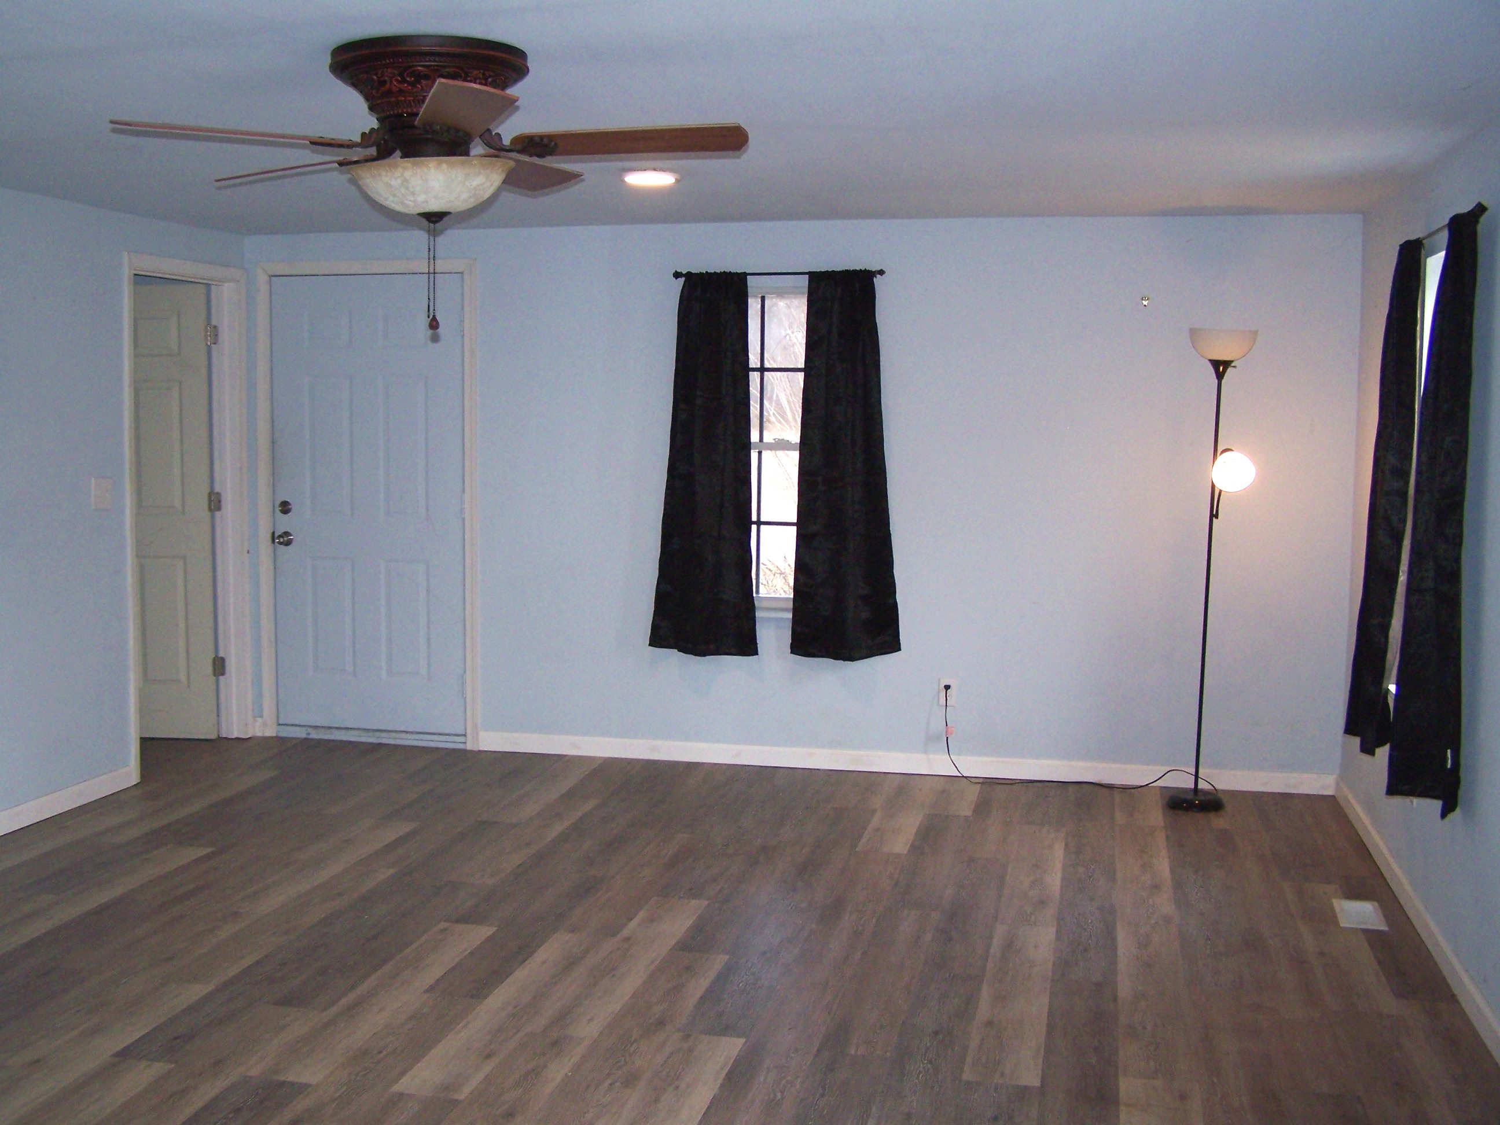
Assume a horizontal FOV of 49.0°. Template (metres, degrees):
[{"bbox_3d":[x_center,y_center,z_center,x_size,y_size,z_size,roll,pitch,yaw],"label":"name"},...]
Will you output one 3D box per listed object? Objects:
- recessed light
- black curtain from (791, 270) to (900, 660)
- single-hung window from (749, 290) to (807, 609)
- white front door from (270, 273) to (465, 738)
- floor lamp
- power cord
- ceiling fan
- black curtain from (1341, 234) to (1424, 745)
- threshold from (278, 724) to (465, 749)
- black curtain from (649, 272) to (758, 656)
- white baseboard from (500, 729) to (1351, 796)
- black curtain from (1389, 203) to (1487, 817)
[{"bbox_3d":[-0.333,-1.266,5.428,0.184,0.025,0.184,1,6,12],"label":"recessed light"},{"bbox_3d":[0.406,-0.390,6.795,0.460,1.610,0.110,1,6,12],"label":"black curtain"},{"bbox_3d":[0.142,-0.467,6.953,0.750,1.350,0.100,1,6,12],"label":"single-hung window"},{"bbox_3d":[-1.694,-0.257,7.355,0.913,2.033,0.050,1,6,12],"label":"white front door"},{"bbox_3d":[1.771,0.034,6.300,0.272,1.836,0.260,1,6,12],"label":"floor lamp"},{"bbox_3d":[1.313,0.725,6.660,1.110,0.386,0.220,1,6,12],"label":"power cord"},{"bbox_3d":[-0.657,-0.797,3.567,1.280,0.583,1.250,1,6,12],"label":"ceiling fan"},{"bbox_3d":[1.976,-0.188,5.094,0.135,1.590,0.580,1,6,12],"label":"black curtain"},{"bbox_3d":[-1.697,0.792,7.481,0.905,0.068,0.120,1,6,12],"label":"threshold"},{"bbox_3d":[-0.194,-0.409,6.923,0.477,1.602,0.110,1,6,12],"label":"black curtain"},{"bbox_3d":[0.562,0.845,6.955,3.639,0.083,0.016,1,6,12],"label":"white baseboard"},{"bbox_3d":[1.803,-0.109,4.296,0.135,1.585,0.560,1,6,12],"label":"black curtain"}]

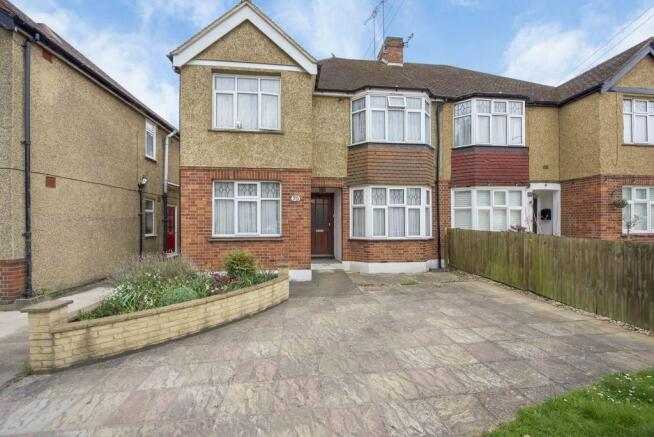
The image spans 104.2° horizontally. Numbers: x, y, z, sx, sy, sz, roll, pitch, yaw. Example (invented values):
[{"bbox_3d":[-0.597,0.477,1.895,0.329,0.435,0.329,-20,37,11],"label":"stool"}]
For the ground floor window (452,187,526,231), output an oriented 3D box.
[{"bbox_3d":[5.362,-0.163,8.132,2.562,1.619,0.425,0,0,-5],"label":"ground floor window"}]

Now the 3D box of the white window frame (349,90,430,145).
[{"bbox_3d":[2.078,-2.982,7.853,2.622,1.492,0.425,0,0,-5],"label":"white window frame"}]

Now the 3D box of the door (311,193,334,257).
[{"bbox_3d":[-0.184,0.243,8.850,0.920,2.226,0.100,0,0,-5],"label":"door"}]

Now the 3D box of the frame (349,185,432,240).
[{"bbox_3d":[2.078,-0.163,7.853,2.622,1.619,0.425,0,0,-5],"label":"frame"}]

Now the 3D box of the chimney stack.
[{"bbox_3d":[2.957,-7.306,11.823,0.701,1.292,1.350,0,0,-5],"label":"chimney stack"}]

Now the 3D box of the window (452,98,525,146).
[{"bbox_3d":[5.362,-2.972,8.132,2.562,1.452,0.425,0,0,-5],"label":"window"}]

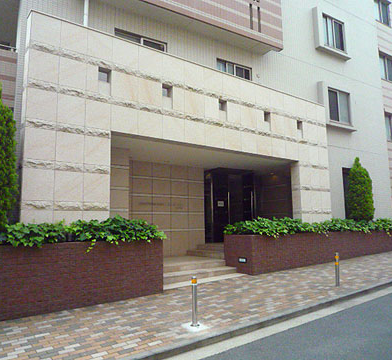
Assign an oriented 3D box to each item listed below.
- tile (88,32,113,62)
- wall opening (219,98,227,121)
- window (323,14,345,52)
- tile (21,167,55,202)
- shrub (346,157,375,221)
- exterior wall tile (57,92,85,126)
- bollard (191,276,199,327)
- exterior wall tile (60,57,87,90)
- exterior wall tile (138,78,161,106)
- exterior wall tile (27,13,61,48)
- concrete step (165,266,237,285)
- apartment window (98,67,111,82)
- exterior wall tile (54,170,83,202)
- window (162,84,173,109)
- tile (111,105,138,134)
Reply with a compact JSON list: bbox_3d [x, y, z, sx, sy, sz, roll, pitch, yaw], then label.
[{"bbox_3d":[-2.063,-2.865,7.458,0.552,0.586,0.050,5,-9,-36],"label":"tile"},{"bbox_3d":[0.648,-1.806,9.129,0.269,0.579,0.210,5,-9,-36],"label":"wall opening"},{"bbox_3d":[5.334,-5.665,13.415,1.317,1.245,0.120,4,-9,-32],"label":"window"},{"bbox_3d":[-2.918,0.093,6.444,0.546,0.600,0.050,5,-9,-36],"label":"tile"},{"bbox_3d":[5.889,0.448,12.488,0.950,2.500,0.950,5,-9,-36],"label":"shrub"},{"bbox_3d":[-2.658,-1.470,7.432,0.583,0.634,0.030,5,-9,-36],"label":"exterior wall tile"},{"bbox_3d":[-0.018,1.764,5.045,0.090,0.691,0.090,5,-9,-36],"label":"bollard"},{"bbox_3d":[-2.666,-2.283,7.534,0.583,0.642,0.030,5,-9,-36],"label":"exterior wall tile"},{"bbox_3d":[-1.031,-1.963,7.803,0.623,0.579,0.040,5,-9,-36],"label":"exterior wall tile"},{"bbox_3d":[-2.945,-2.936,6.815,0.546,0.586,0.050,5,-9,-36],"label":"exterior wall tile"},{"bbox_3d":[-0.057,2.275,8.255,2.410,0.160,0.380,5,-9,-36],"label":"concrete step"},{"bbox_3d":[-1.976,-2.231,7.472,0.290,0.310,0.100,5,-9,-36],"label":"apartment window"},{"bbox_3d":[-2.642,0.139,7.231,0.583,0.642,0.030,5,-9,-36],"label":"exterior wall tile"},{"bbox_3d":[-0.766,-2.118,8.988,0.320,0.650,0.150,5,-9,-36],"label":"window"},{"bbox_3d":[-1.518,-1.273,7.344,0.608,0.578,0.040,5,-9,-36],"label":"tile"}]

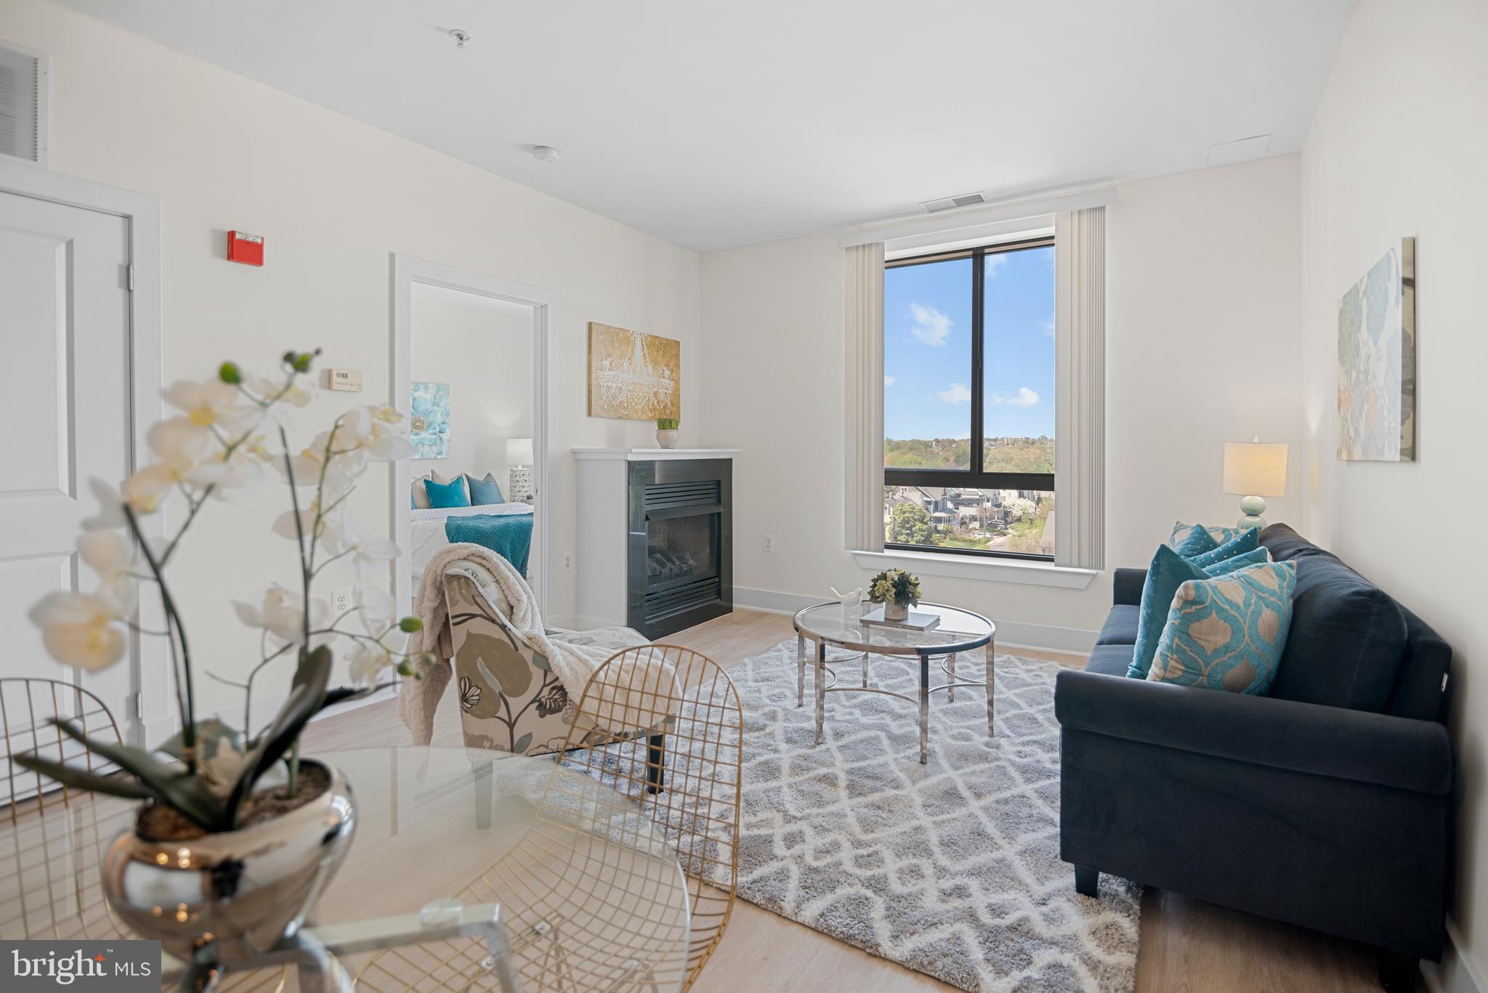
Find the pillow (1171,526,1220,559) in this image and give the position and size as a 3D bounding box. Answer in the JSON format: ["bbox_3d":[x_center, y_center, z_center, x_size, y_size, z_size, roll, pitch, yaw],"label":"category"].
[{"bbox_3d":[2.018,0.342,2.904,0.150,0.410,0.410,17,-8,-36],"label":"pillow"}]

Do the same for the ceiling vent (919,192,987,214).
[{"bbox_3d":[1.300,-1.816,4.111,0.380,0.025,0.190,2,3,34],"label":"ceiling vent"}]

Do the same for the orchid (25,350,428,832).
[{"bbox_3d":[-0.477,0.100,0.645,0.330,0.500,0.250,-1,3,-34],"label":"orchid"}]

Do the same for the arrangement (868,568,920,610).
[{"bbox_3d":[0.676,0.432,2.960,0.230,0.200,0.230,2,3,34],"label":"arrangement"}]

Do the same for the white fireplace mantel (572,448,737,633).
[{"bbox_3d":[-0.563,0.309,4.758,0.430,1.250,1.280,2,3,33],"label":"white fireplace mantel"}]

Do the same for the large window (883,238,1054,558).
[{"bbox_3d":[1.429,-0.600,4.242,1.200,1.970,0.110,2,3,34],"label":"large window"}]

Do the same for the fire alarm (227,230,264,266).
[{"bbox_3d":[-2.016,-1.006,2.692,0.050,0.120,0.110,2,3,33],"label":"fire alarm"}]

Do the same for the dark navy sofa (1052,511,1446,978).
[{"bbox_3d":[1.699,0.625,2.383,0.770,0.860,2.060,2,3,33],"label":"dark navy sofa"}]

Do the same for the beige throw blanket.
[{"bbox_3d":[-0.723,0.558,2.343,0.900,0.740,0.520,-1,3,-21],"label":"beige throw blanket"}]

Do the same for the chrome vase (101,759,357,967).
[{"bbox_3d":[-0.442,0.328,0.582,0.180,0.142,0.180,2,3,33],"label":"chrome vase"}]

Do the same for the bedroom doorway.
[{"bbox_3d":[-1.471,-0.140,3.659,0.130,2.140,1.000,2,3,31],"label":"bedroom doorway"}]

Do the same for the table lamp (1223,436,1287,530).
[{"bbox_3d":[2.479,0.015,3.219,0.250,0.620,0.250,2,3,31],"label":"table lamp"}]

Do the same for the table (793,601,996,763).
[{"bbox_3d":[0.662,0.791,2.982,0.870,0.455,0.870,0,3,0],"label":"table"}]

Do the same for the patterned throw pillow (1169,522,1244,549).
[{"bbox_3d":[2.110,0.360,2.970,0.150,0.440,0.440,17,-5,-26],"label":"patterned throw pillow"}]

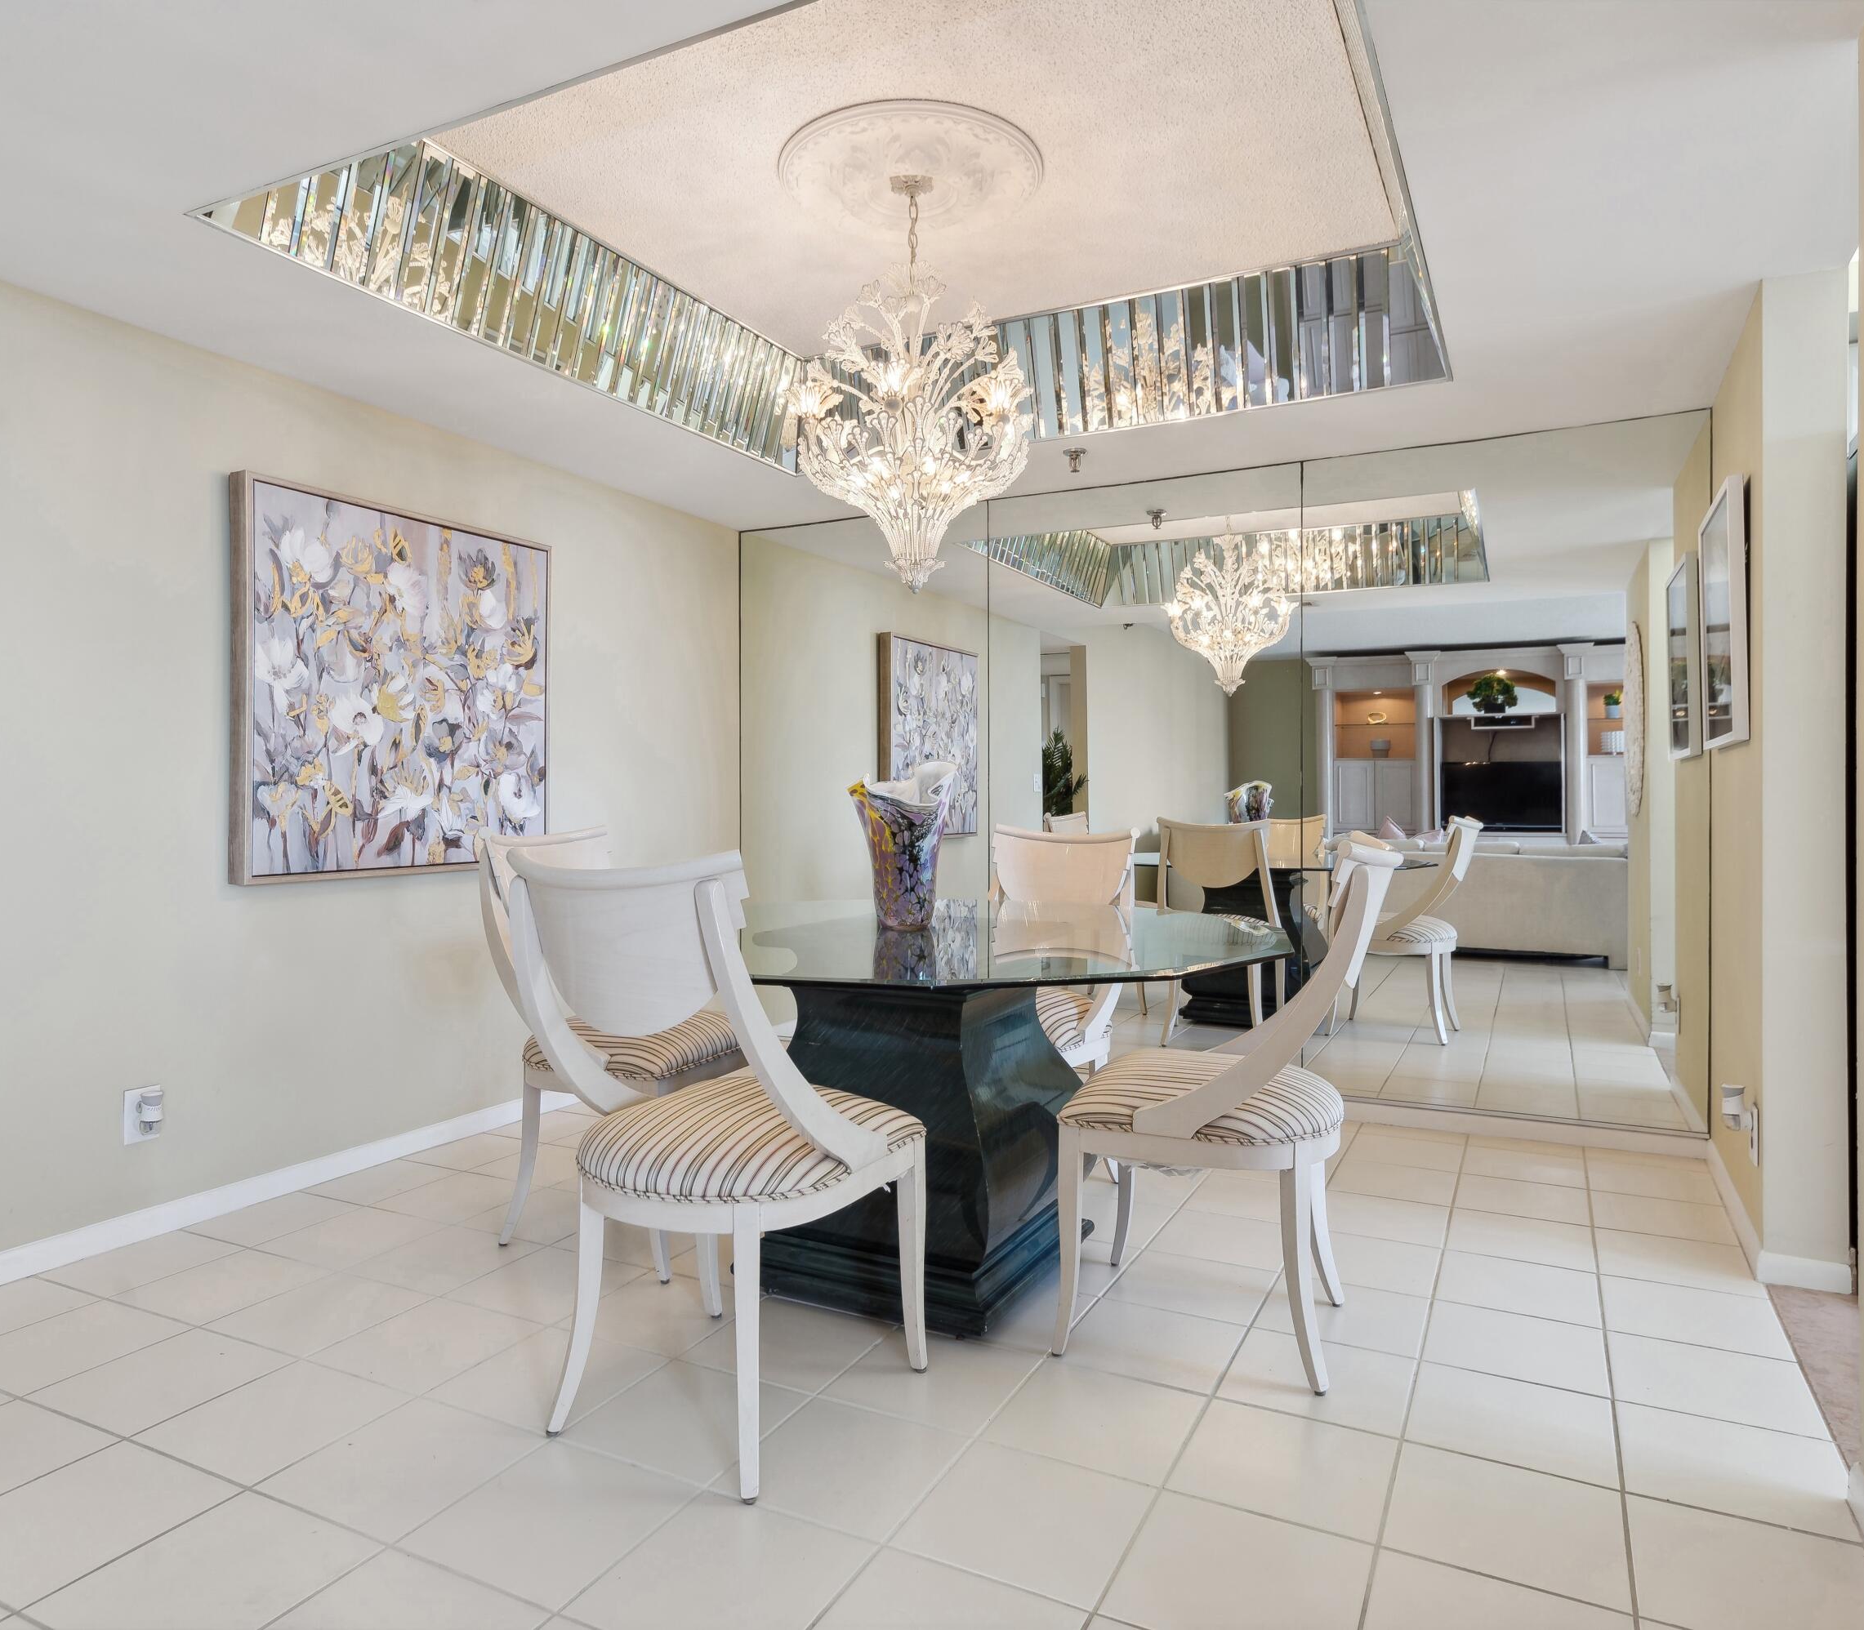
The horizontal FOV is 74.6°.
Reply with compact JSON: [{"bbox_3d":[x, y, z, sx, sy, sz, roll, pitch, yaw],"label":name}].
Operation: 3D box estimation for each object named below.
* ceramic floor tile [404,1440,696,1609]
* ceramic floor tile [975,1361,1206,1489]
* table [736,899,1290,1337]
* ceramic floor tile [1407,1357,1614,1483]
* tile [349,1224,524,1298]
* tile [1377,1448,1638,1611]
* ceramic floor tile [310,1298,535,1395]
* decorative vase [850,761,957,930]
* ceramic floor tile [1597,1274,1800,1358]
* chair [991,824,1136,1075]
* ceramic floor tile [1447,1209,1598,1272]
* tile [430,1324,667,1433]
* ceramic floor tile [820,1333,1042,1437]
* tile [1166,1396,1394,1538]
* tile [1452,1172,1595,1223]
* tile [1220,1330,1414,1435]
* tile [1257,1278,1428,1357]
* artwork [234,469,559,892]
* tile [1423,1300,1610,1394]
[{"bbox_3d":[-0.539,1.006,1.748,0.297,0.010,0.302,0,1,27],"label":"ceramic floor tile"},{"bbox_3d":[0.279,1.011,2.041,0.303,0.010,0.303,1,1,27],"label":"ceramic floor tile"},{"bbox_3d":[0.038,0.633,2.795,1.540,0.739,1.540,1,1,27],"label":"table"},{"bbox_3d":[0.966,1.011,2.039,0.303,0.010,0.303,1,1,27],"label":"ceramic floor tile"},{"bbox_3d":[-1.091,1.004,2.757,0.300,0.010,0.312,1,1,27],"label":"tile"},{"bbox_3d":[0.834,1.030,1.784,0.307,0.010,0.310,1,1,27],"label":"tile"},{"bbox_3d":[-0.961,1.017,2.347,0.305,0.010,0.305,1,2,27],"label":"ceramic floor tile"},{"bbox_3d":[-0.063,0.072,2.904,0.247,0.389,0.227,0,1,0],"label":"decorative vase"},{"bbox_3d":[1.515,1.002,2.451,0.303,0.010,0.303,1,1,27],"label":"ceramic floor tile"},{"bbox_3d":[0.236,0.516,3.185,0.500,0.952,0.620,1,2,31],"label":"chair"},{"bbox_3d":[1.379,0.993,2.862,0.303,0.010,0.303,1,1,27],"label":"ceramic floor tile"},{"bbox_3d":[-0.682,1.007,2.179,0.303,0.010,0.303,1,1,27],"label":"tile"},{"bbox_3d":[0.005,1.008,2.178,0.303,0.010,0.303,1,1,27],"label":"ceramic floor tile"},{"bbox_3d":[0.554,1.014,1.903,0.303,0.010,0.303,1,1,27],"label":"tile"},{"bbox_3d":[1.515,0.991,3.127,0.297,0.010,0.302,0,1,27],"label":"tile"},{"bbox_3d":[0.699,1.021,2.206,0.307,0.010,0.309,1,1,27],"label":"tile"},{"bbox_3d":[0.834,1.013,2.475,0.305,0.010,0.305,1,2,27],"label":"tile"},{"bbox_3d":[-1.462,-0.335,3.432,0.056,1.001,1.010,0,1,27],"label":"artwork"},{"bbox_3d":[1.116,1.020,2.342,0.307,0.010,0.305,1,1,27],"label":"tile"}]

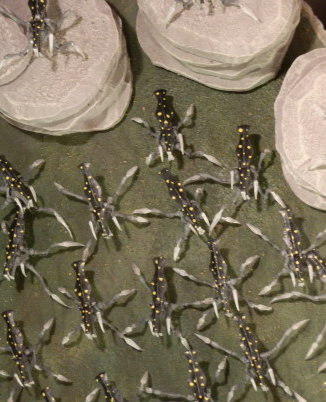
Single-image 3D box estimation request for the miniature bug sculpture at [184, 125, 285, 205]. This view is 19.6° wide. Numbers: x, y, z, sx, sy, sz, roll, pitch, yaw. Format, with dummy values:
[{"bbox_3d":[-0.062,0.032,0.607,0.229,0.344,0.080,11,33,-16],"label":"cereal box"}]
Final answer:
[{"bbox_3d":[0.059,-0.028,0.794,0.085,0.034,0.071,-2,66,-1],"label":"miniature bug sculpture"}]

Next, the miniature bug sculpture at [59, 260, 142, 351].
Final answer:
[{"bbox_3d":[-0.051,0.085,0.744,0.065,0.034,0.075,-11,66,-5],"label":"miniature bug sculpture"}]

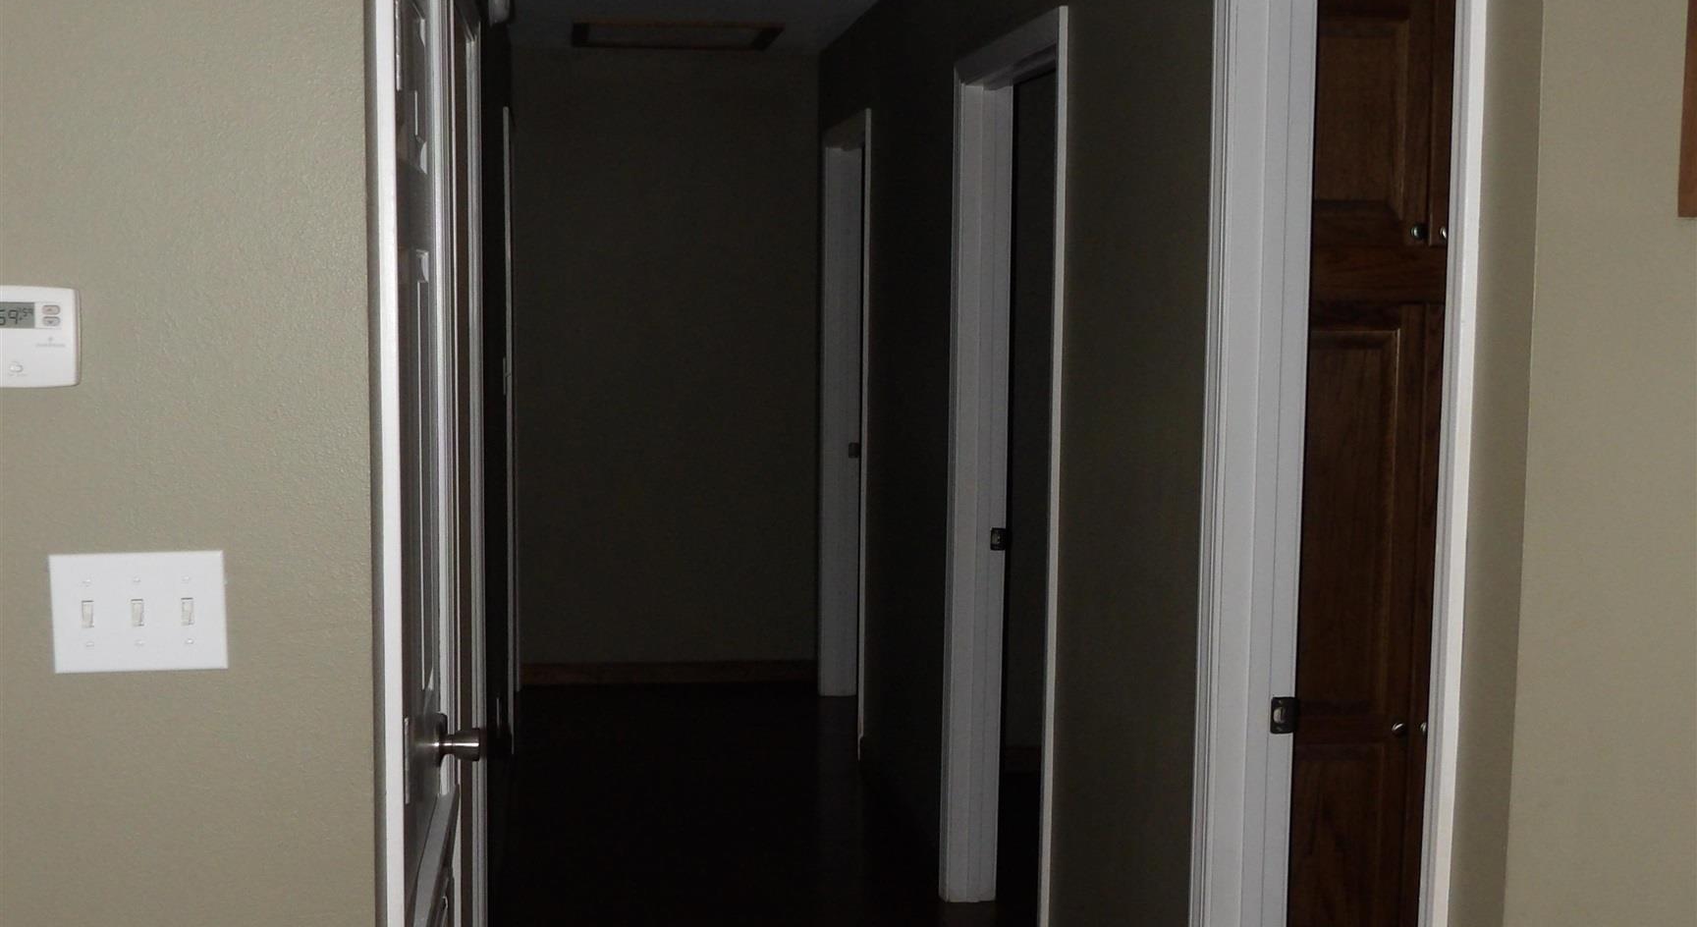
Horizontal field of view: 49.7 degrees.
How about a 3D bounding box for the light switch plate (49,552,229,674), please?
[{"bbox_3d":[-0.680,0.144,1.755,0.162,0.115,0.012,0,6,-9],"label":"light switch plate"}]

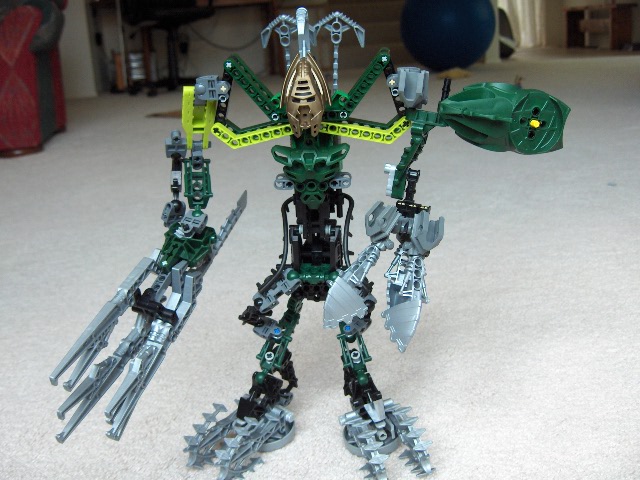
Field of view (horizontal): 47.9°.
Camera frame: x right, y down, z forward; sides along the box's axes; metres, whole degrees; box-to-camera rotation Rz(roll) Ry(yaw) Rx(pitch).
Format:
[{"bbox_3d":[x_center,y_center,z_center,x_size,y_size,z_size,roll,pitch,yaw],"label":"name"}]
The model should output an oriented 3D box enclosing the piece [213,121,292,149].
[{"bbox_3d":[-0.044,-0.076,0.517,0.066,0.018,0.008,-1,22,4],"label":"piece"}]

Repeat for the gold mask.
[{"bbox_3d":[-0.010,-0.099,0.494,0.035,0.054,0.025,1,19,4],"label":"gold mask"}]

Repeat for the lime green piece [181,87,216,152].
[{"bbox_3d":[-0.086,-0.087,0.514,0.024,0.046,0.011,1,29,-2],"label":"lime green piece"}]

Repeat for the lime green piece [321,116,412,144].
[{"bbox_3d":[0.031,-0.077,0.512,0.066,0.018,0.008,-1,22,4],"label":"lime green piece"}]

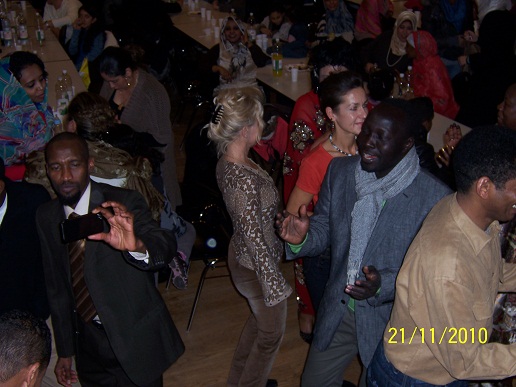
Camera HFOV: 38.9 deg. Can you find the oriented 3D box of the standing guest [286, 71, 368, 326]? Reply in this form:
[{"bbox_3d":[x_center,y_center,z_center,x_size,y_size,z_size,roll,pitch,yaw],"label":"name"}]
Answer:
[{"bbox_3d":[0.340,0.238,3.414,0.380,1.660,0.500,20,31,38],"label":"standing guest"}]

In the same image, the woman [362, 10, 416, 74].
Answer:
[{"bbox_3d":[1.200,-0.925,6.509,0.550,1.240,0.750,18,30,34],"label":"woman"}]

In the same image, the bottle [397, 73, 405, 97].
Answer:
[{"bbox_3d":[1.049,-0.719,5.380,0.088,0.330,0.088,5,25,10],"label":"bottle"}]

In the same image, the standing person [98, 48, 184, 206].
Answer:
[{"bbox_3d":[-0.654,-0.145,4.447,0.550,1.530,0.520,-21,31,-39],"label":"standing person"}]

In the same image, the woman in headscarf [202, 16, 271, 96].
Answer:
[{"bbox_3d":[-0.217,-1.043,6.805,0.600,1.280,0.700,6,24,13],"label":"woman in headscarf"}]

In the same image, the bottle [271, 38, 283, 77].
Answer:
[{"bbox_3d":[0.168,-1.175,6.367,0.088,0.335,0.088,1,25,1],"label":"bottle"}]

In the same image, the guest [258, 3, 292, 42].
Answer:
[{"bbox_3d":[0.220,-1.796,8.768,0.450,1.080,0.600,10,26,22],"label":"guest"}]

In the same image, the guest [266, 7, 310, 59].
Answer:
[{"bbox_3d":[0.380,-1.413,7.715,0.750,1.120,0.520,-22,33,-39],"label":"guest"}]

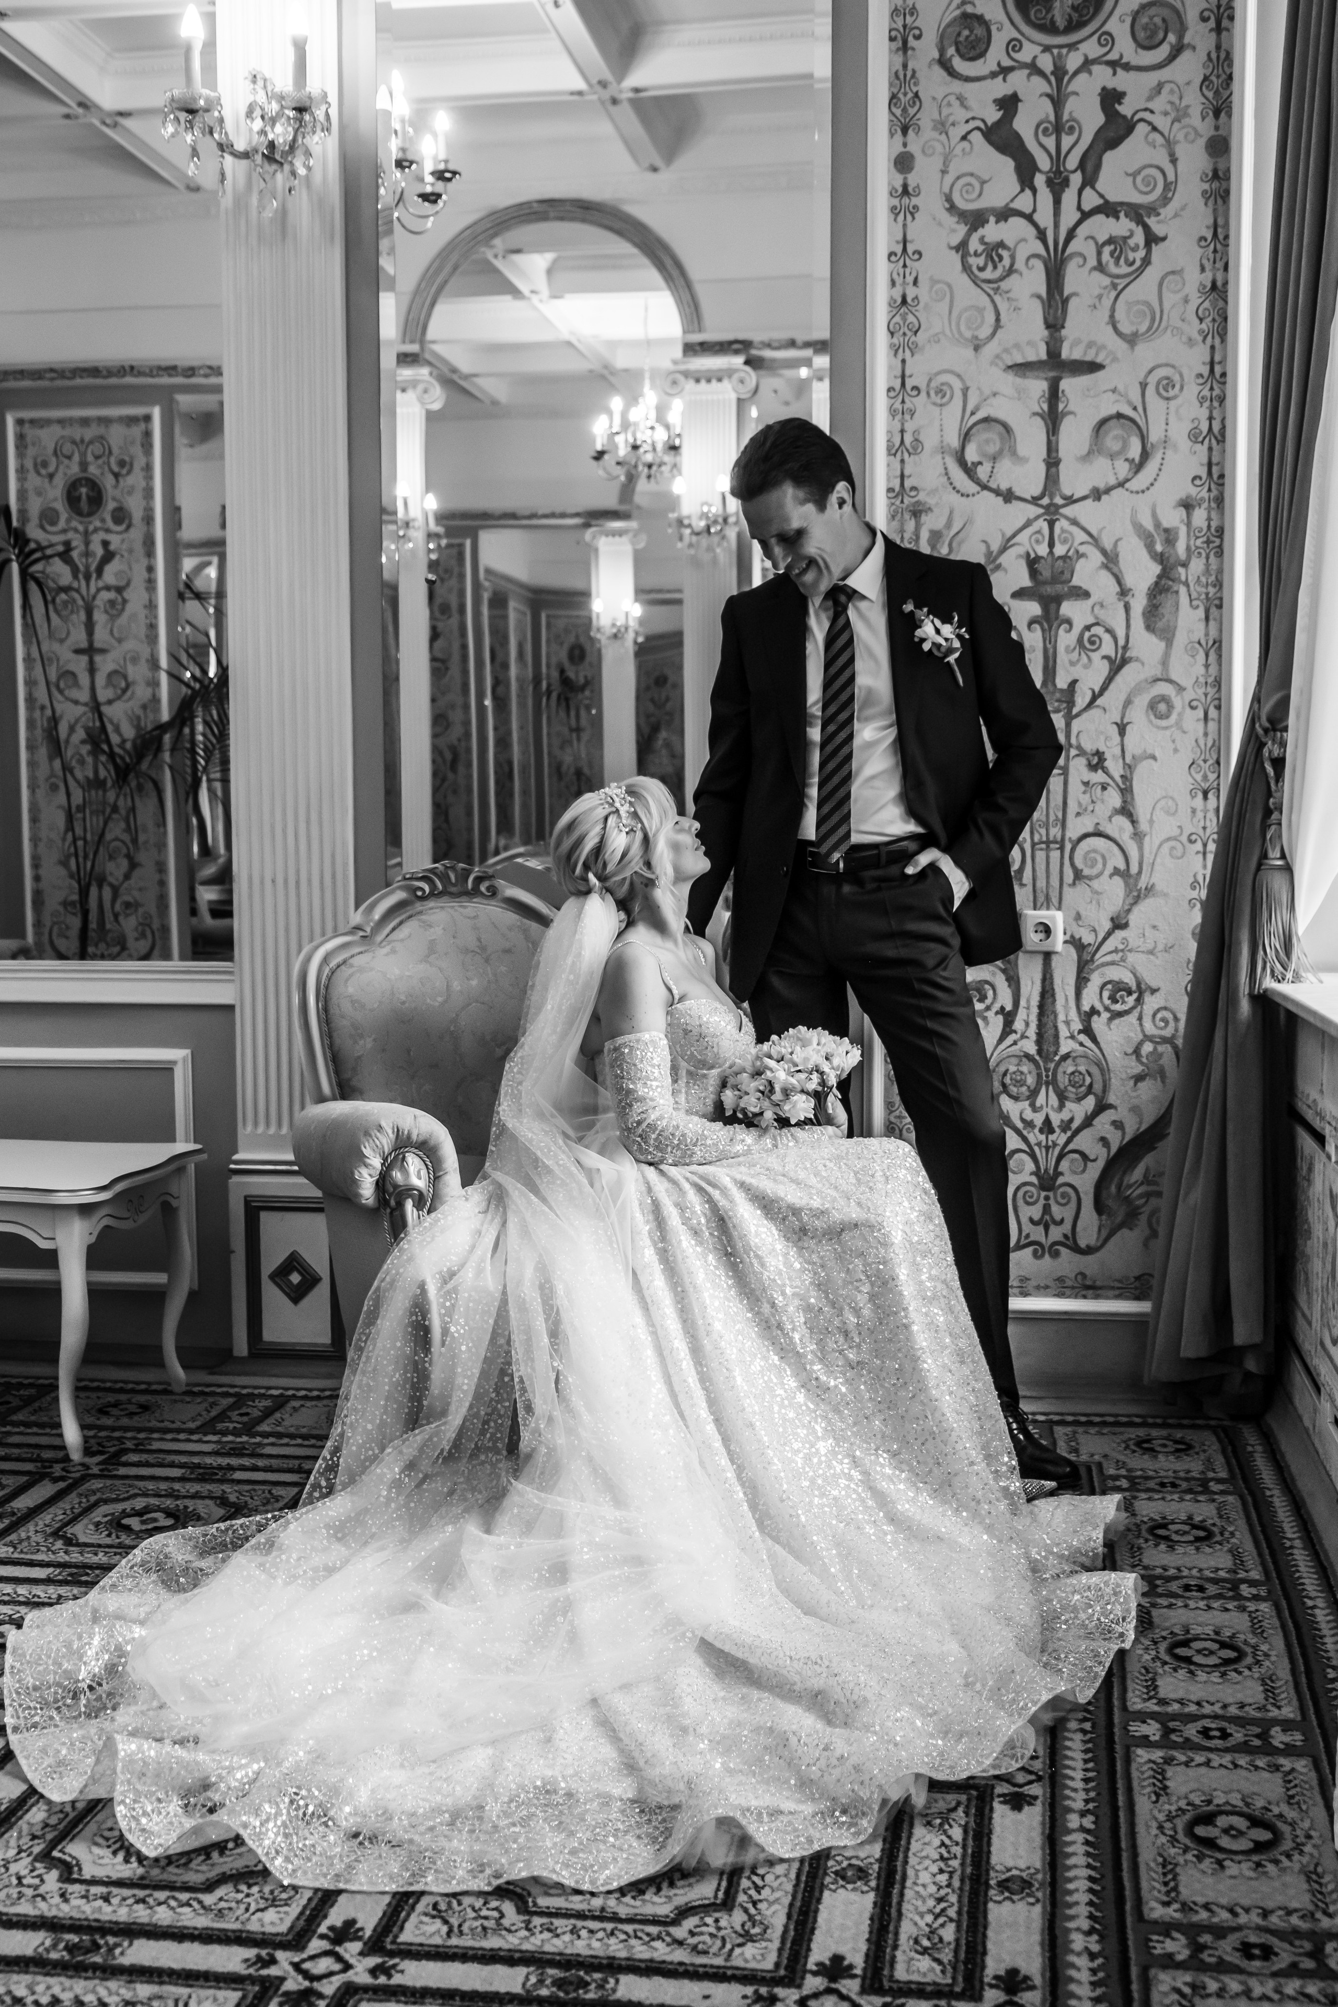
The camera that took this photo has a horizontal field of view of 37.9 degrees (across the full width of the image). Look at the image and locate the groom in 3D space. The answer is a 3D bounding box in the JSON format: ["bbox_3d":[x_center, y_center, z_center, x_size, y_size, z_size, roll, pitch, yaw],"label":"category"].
[{"bbox_3d":[0.370,-0.091,3.383,0.660,1.810,0.470,1,4,15],"label":"groom"}]

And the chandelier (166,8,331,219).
[{"bbox_3d":[-0.805,-1.704,3.722,0.320,0.389,0.240,1,4,12],"label":"chandelier"}]

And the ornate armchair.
[{"bbox_3d":[-0.249,0.281,3.451,0.760,1.060,0.800,-3,5,-30],"label":"ornate armchair"}]

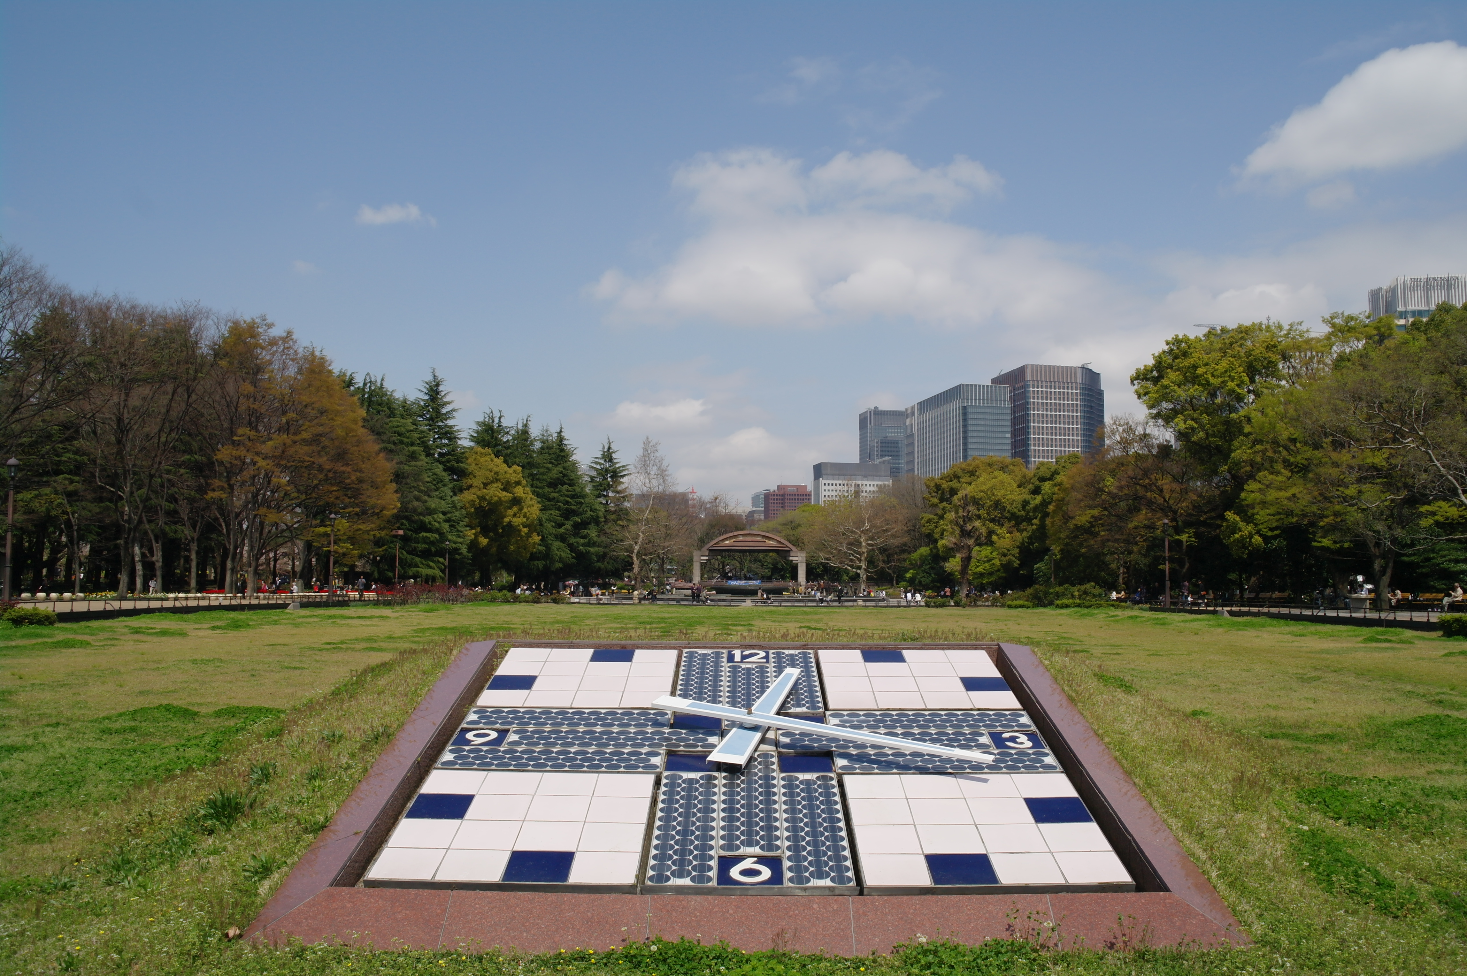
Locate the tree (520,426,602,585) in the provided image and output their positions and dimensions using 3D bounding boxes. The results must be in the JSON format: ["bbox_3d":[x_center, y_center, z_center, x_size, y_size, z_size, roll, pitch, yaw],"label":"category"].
[{"bbox_3d":[-23.533,2.765,149.083,11.000,22.642,11.000,0,-5,0],"label":"tree"}]

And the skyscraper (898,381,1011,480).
[{"bbox_3d":[181.918,-0.406,865.289,41.000,147.000,93.000,1,-5,-11],"label":"skyscraper"}]

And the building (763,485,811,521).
[{"bbox_3d":[63.343,52.676,1275.829,50.000,107.700,34.000,1,-5,-11],"label":"building"}]

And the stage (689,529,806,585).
[{"bbox_3d":[2.481,11.518,174.119,17.367,9.051,9.500,0,-5,0],"label":"stage"}]

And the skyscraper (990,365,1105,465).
[{"bbox_3d":[263.334,-9.122,893.840,82.000,169.000,66.000,1,-5,-11],"label":"skyscraper"}]

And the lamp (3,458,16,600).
[{"bbox_3d":[-26.190,1.641,39.777,0.500,5.500,0.500,0,-5,0],"label":"lamp"}]

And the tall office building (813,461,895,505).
[{"bbox_3d":[113.595,33.035,1048.366,68.000,110.000,31.000,1,-5,-11],"label":"tall office building"}]

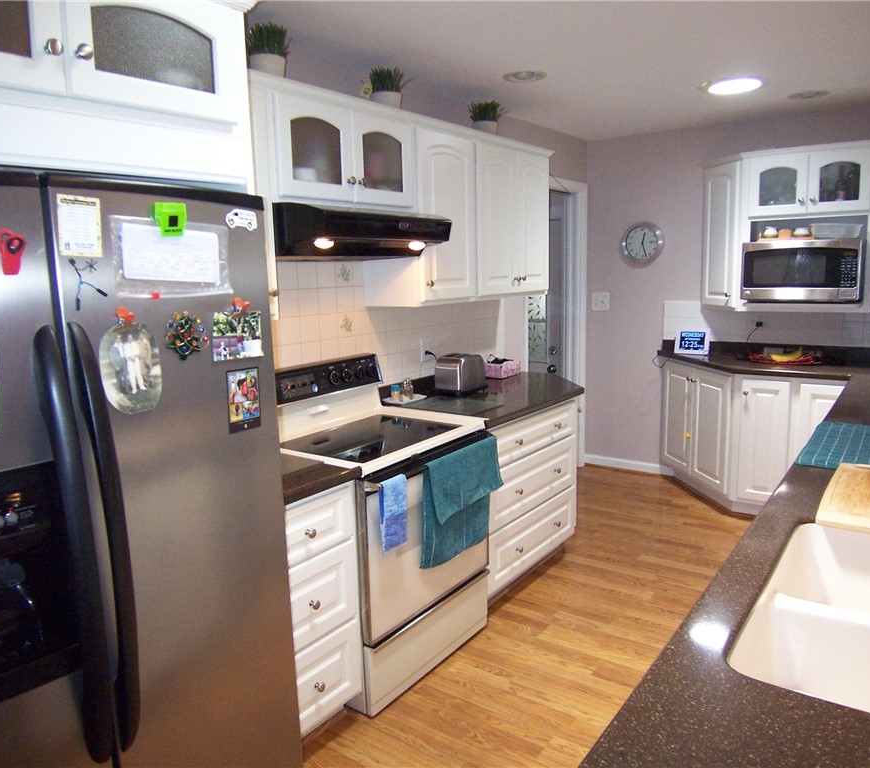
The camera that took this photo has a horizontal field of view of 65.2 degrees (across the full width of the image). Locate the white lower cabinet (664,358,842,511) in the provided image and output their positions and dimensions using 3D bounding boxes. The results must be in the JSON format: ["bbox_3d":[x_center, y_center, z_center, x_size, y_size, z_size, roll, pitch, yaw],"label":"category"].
[{"bbox_3d":[2.003,0.341,4.426,1.257,0.866,0.574,5,12,37],"label":"white lower cabinet"}]

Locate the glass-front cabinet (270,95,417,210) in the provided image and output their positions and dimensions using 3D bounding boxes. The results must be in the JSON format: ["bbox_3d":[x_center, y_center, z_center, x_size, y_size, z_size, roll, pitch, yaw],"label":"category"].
[{"bbox_3d":[-0.441,-0.856,2.650,0.325,0.367,0.785,6,12,37],"label":"glass-front cabinet"}]

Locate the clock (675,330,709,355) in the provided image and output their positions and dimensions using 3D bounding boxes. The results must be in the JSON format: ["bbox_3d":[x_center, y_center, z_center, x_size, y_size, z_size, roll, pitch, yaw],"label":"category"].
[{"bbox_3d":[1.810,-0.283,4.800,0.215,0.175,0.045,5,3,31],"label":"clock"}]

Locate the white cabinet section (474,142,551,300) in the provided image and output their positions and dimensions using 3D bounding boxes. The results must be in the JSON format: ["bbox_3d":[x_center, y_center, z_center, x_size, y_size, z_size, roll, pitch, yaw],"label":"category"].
[{"bbox_3d":[0.298,-0.854,3.666,0.325,0.750,0.755,5,12,36],"label":"white cabinet section"}]

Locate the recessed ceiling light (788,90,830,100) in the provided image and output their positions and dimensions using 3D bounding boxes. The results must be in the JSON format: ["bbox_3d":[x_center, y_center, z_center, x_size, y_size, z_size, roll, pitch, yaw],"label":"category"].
[{"bbox_3d":[2.038,-1.569,3.713,0.200,0.020,0.200,6,12,37],"label":"recessed ceiling light"}]

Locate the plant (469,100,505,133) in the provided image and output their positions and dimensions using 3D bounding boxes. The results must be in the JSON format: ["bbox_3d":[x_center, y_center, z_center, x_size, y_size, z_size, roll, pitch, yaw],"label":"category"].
[{"bbox_3d":[0.272,-1.328,3.478,0.160,0.210,0.160,6,12,37],"label":"plant"}]

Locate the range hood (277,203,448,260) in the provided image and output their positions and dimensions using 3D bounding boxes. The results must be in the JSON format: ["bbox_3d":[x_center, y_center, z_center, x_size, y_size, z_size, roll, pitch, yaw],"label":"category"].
[{"bbox_3d":[-0.350,-0.589,2.648,0.495,0.183,0.752,5,12,37],"label":"range hood"}]

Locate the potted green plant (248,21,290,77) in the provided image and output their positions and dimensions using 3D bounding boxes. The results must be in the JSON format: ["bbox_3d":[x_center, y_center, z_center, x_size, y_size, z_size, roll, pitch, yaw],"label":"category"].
[{"bbox_3d":[-0.568,-1.116,2.337,0.139,0.208,0.139,5,12,37],"label":"potted green plant"}]

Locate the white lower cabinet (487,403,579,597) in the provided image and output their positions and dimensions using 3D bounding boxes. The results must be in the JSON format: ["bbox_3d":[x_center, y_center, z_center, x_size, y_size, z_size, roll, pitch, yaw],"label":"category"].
[{"bbox_3d":[0.240,0.529,3.452,0.614,0.822,0.871,5,12,37],"label":"white lower cabinet"}]

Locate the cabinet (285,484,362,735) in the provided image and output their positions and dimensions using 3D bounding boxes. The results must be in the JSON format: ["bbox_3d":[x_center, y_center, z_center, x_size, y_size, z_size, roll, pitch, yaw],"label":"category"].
[{"bbox_3d":[-0.640,0.722,2.353,0.630,0.817,0.443,6,12,37],"label":"cabinet"}]

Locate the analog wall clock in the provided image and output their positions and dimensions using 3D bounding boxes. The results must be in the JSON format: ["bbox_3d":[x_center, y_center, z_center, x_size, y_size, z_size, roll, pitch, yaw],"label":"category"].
[{"bbox_3d":[1.496,-1.012,4.896,0.302,0.304,0.044,5,12,37],"label":"analog wall clock"}]

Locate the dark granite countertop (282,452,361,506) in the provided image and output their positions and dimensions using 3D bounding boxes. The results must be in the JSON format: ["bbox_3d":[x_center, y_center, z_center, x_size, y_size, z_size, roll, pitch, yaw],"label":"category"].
[{"bbox_3d":[-0.637,0.299,2.284,0.645,0.040,0.450,6,12,37],"label":"dark granite countertop"}]

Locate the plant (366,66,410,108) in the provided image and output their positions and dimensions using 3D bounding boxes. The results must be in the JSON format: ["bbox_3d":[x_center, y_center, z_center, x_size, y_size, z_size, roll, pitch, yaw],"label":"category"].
[{"bbox_3d":[-0.190,-1.209,2.834,0.153,0.208,0.153,-2,9,0],"label":"plant"}]

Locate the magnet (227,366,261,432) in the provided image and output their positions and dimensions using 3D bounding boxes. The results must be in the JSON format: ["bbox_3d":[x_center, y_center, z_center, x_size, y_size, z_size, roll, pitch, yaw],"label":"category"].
[{"bbox_3d":[-0.468,0.040,1.680,0.010,0.152,0.094,5,12,37],"label":"magnet"}]

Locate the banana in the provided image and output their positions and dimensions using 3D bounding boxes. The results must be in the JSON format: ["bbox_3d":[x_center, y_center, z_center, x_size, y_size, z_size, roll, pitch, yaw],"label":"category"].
[{"bbox_3d":[2.162,-0.179,4.189,0.188,0.099,0.059,5,12,37],"label":"banana"}]

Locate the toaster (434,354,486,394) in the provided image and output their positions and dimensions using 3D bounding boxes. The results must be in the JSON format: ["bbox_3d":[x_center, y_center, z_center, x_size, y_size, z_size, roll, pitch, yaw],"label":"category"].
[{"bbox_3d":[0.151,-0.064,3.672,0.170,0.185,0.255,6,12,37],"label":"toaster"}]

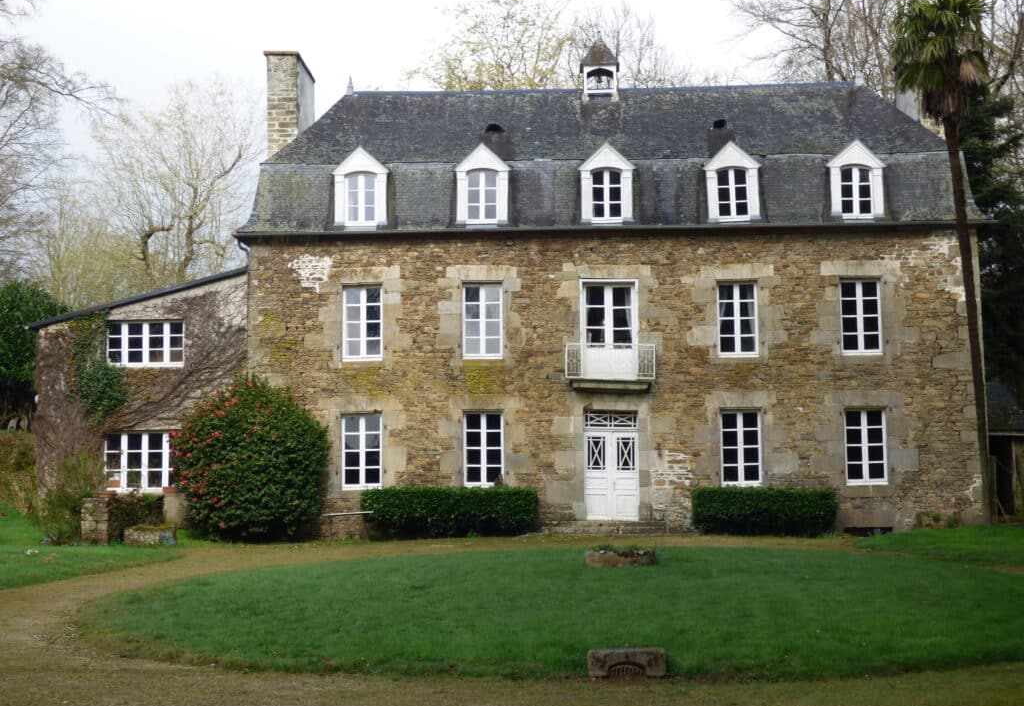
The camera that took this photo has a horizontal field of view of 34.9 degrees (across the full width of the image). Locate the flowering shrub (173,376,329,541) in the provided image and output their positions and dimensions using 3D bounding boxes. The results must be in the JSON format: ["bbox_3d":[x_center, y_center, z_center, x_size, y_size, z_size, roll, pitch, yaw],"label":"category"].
[{"bbox_3d":[-6.532,2.611,40.620,3.922,4.114,3.700,-1,-6,2],"label":"flowering shrub"}]

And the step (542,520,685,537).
[{"bbox_3d":[2.601,4.465,41.483,3.529,0.389,0.950,-1,-6,2],"label":"step"}]

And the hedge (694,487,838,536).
[{"bbox_3d":[6.284,4.007,40.880,3.555,1.235,1.100,-1,-6,2],"label":"hedge"}]

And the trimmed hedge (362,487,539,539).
[{"bbox_3d":[-1.523,4.062,41.183,4.411,1.294,1.100,-1,-6,2],"label":"trimmed hedge"}]

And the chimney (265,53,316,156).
[{"bbox_3d":[-6.446,-6.873,47.443,0.967,3.030,2.950,-1,-6,2],"label":"chimney"}]

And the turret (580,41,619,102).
[{"bbox_3d":[2.534,-8.075,47.208,1.093,1.767,1.050,-1,-6,2],"label":"turret"}]

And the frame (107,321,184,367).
[{"bbox_3d":[-9.854,-0.230,43.799,2.120,1.245,0.120,-1,-6,2],"label":"frame"}]

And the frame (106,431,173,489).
[{"bbox_3d":[-9.797,2.899,43.486,2.213,1.601,0.120,-1,-6,2],"label":"frame"}]

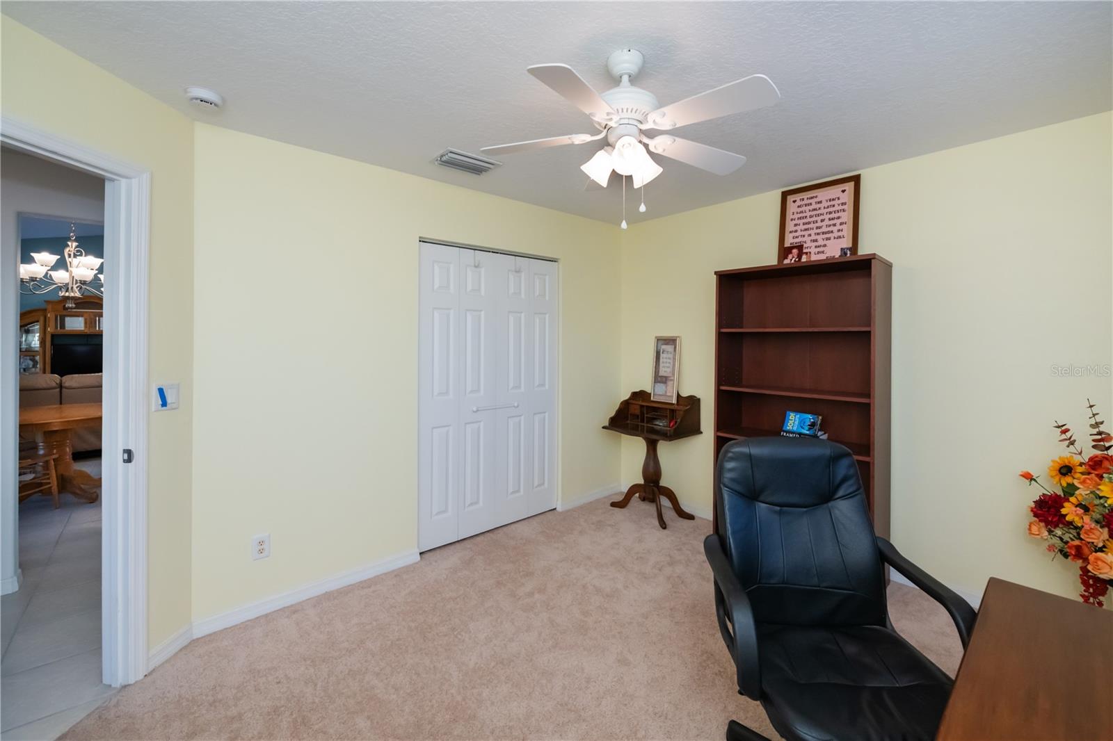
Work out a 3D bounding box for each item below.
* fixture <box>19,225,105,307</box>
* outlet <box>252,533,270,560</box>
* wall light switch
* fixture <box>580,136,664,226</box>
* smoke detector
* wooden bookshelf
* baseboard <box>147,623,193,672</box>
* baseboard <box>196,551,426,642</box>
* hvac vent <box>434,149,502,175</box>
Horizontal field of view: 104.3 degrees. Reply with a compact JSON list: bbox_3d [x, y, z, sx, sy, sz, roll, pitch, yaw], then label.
[{"bbox_3d":[-4.412,-0.949,3.938,0.750,0.780,0.750,3,4,45],"label":"fixture"},{"bbox_3d":[-1.556,0.930,2.280,0.077,0.120,0.012,-2,3,-41],"label":"outlet"},{"bbox_3d":[-1.753,0.121,1.945,0.012,0.118,0.117,0,3,5],"label":"wall light switch"},{"bbox_3d":[0.240,-0.673,1.560,0.310,0.305,0.310,0,3,5],"label":"fixture"},{"bbox_3d":[-1.462,-1.124,1.799,0.128,0.040,0.128,-2,3,-40],"label":"smoke detector"},{"bbox_3d":[1.540,0.290,2.778,0.310,1.870,0.910,-2,3,-41],"label":"wooden bookshelf"},{"bbox_3d":[-1.800,1.287,2.015,0.016,0.083,0.205,0,3,5],"label":"baseboard"},{"bbox_3d":[-1.335,1.240,2.479,1.130,0.083,0.016,-2,3,-41],"label":"baseboard"},{"bbox_3d":[-0.523,-1.205,2.516,0.350,0.020,0.250,-2,3,-41],"label":"hvac vent"}]

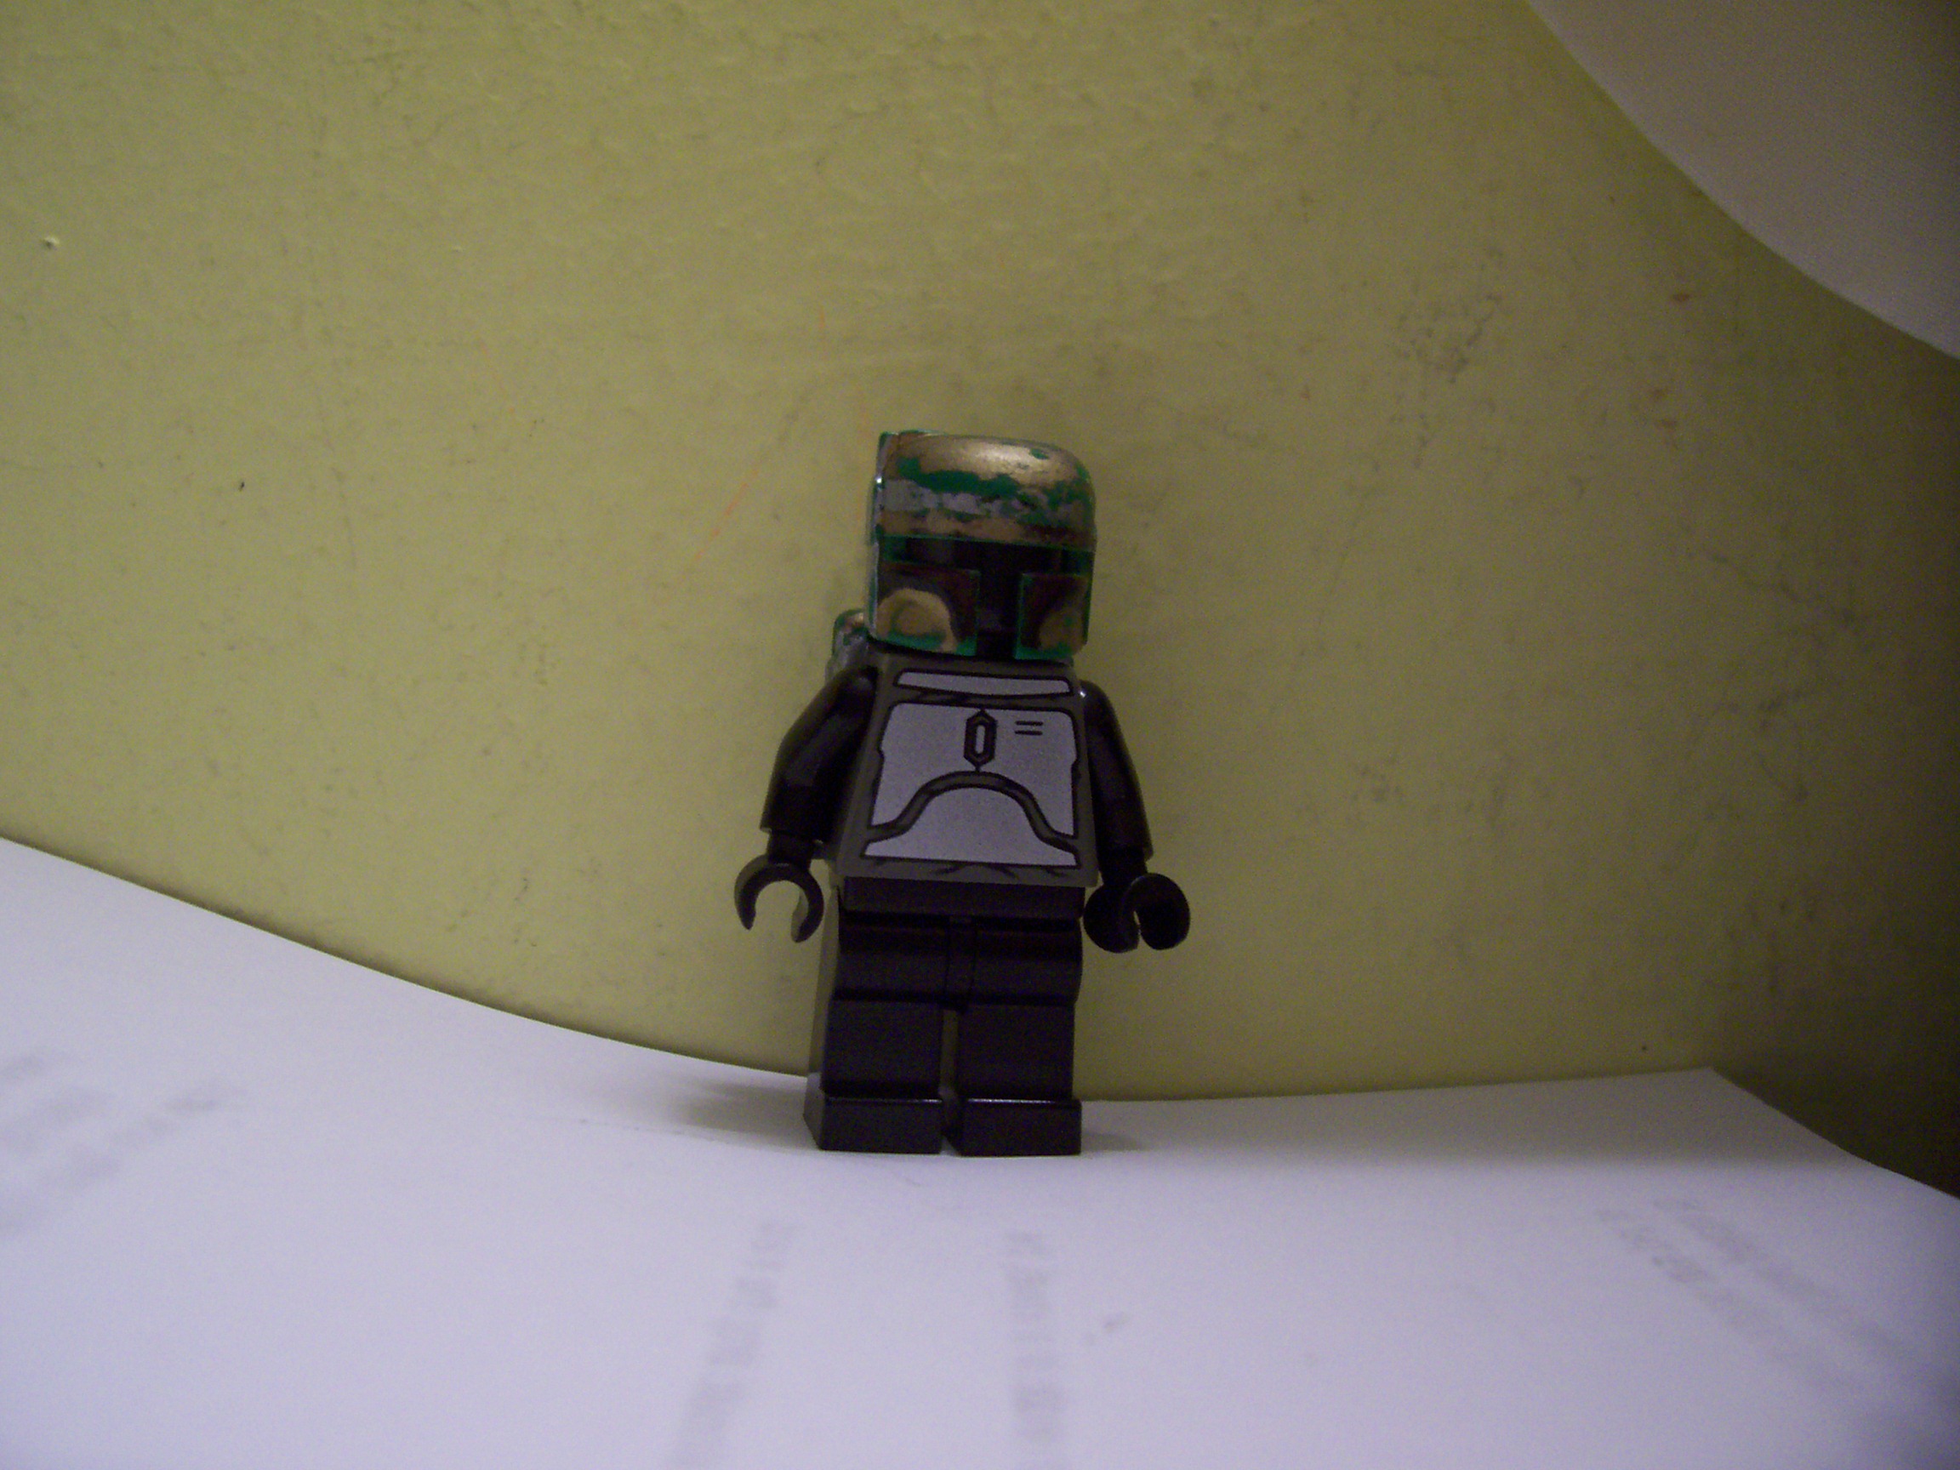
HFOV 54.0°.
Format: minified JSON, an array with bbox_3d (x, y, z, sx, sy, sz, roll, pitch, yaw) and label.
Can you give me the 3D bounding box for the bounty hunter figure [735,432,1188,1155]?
[{"bbox_3d":[-0.001,0.003,0.119,0.028,0.042,0.014,4,1,-14],"label":"bounty hunter figure"}]

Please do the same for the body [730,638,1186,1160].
[{"bbox_3d":[-0.001,0.010,0.118,0.028,0.029,0.009,4,1,-14],"label":"body"}]

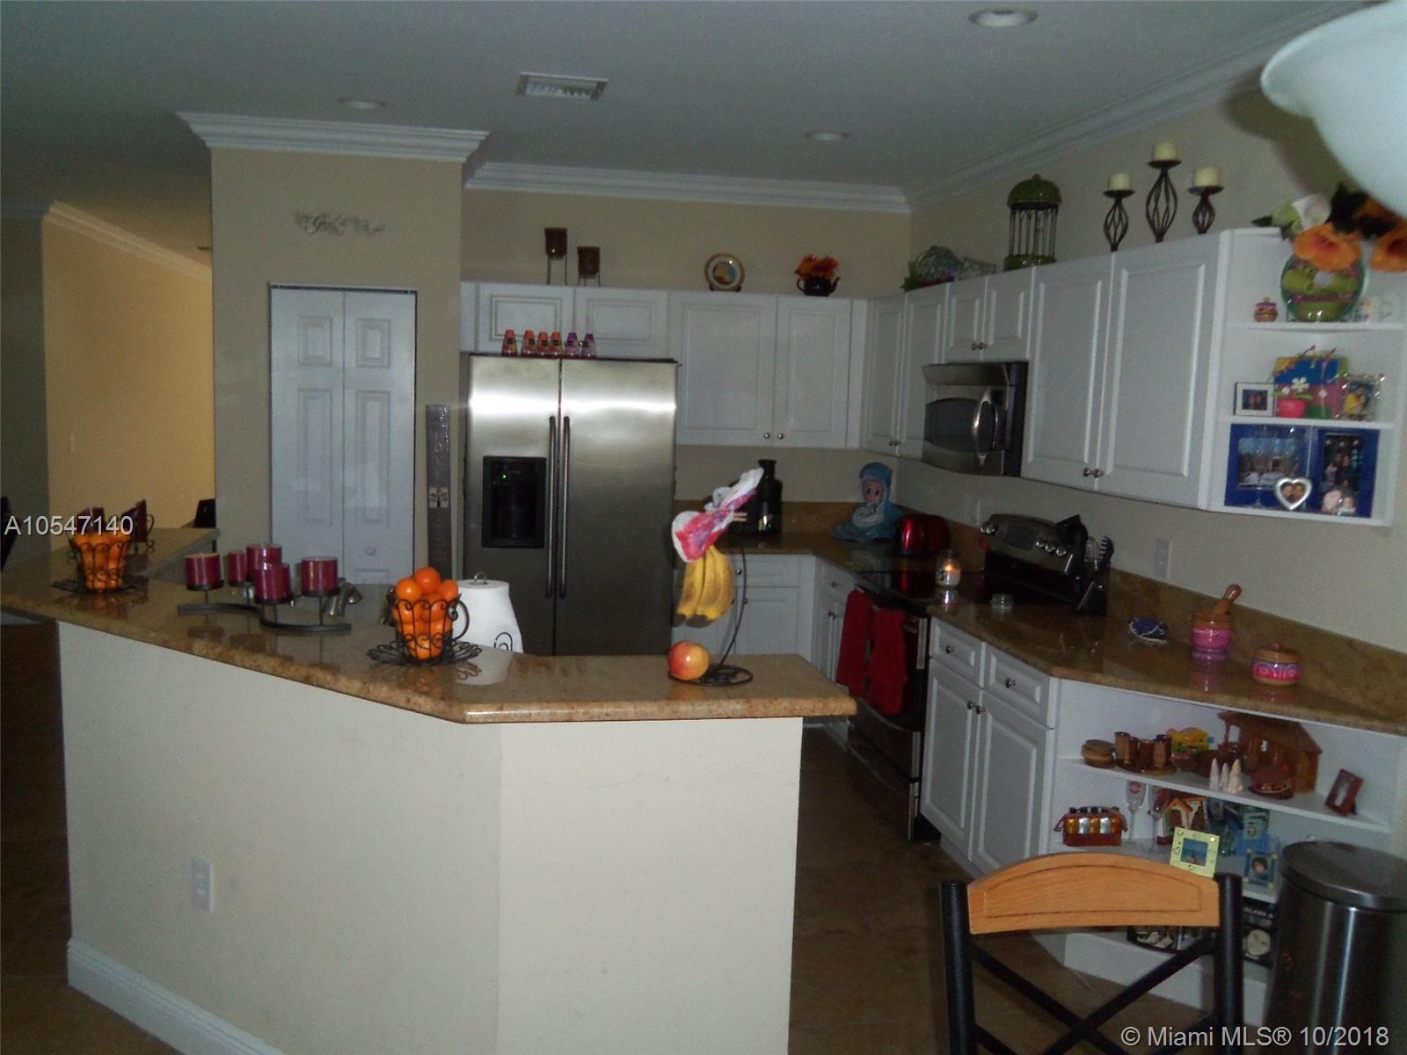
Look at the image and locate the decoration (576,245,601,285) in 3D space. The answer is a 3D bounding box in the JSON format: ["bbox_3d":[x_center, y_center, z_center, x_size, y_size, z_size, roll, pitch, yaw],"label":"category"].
[{"bbox_3d":[-0.573,-1.302,5.713,0.125,0.219,0.125,0,7,-11],"label":"decoration"}]

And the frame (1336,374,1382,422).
[{"bbox_3d":[1.652,-0.319,2.873,0.105,0.108,0.030,7,-1,39],"label":"frame"}]

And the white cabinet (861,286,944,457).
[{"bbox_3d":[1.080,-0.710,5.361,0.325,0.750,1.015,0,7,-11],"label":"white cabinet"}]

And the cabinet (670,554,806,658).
[{"bbox_3d":[0.111,0.510,5.947,0.705,0.840,0.608,0,7,-11],"label":"cabinet"}]

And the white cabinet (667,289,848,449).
[{"bbox_3d":[0.257,-0.814,5.954,0.964,0.759,0.325,0,7,-11],"label":"white cabinet"}]

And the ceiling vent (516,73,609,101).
[{"bbox_3d":[-0.522,-1.600,4.170,0.310,0.020,0.335,0,7,-11],"label":"ceiling vent"}]

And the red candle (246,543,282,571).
[{"bbox_3d":[-1.105,0.091,2.862,0.092,0.090,0.092,0,7,-11],"label":"red candle"}]

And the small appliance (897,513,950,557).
[{"bbox_3d":[1.067,0.039,5.537,0.255,0.190,0.180,0,7,-11],"label":"small appliance"}]

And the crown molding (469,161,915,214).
[{"bbox_3d":[-0.033,-1.750,5.879,2.350,0.112,0.110,0,7,-11],"label":"crown molding"}]

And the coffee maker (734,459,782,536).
[{"bbox_3d":[0.284,-0.147,5.947,0.245,0.405,0.230,0,7,-11],"label":"coffee maker"}]

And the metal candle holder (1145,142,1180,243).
[{"bbox_3d":[1.420,-1.018,3.523,0.100,0.325,0.100,0,7,-11],"label":"metal candle holder"}]

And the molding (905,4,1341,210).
[{"bbox_3d":[1.387,-1.545,4.526,0.100,0.102,3.350,0,7,-11],"label":"molding"}]

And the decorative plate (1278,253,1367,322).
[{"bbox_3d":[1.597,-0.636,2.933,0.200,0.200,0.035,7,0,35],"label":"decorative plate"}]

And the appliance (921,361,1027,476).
[{"bbox_3d":[1.219,-0.442,4.569,0.405,0.420,0.760,0,7,-11],"label":"appliance"}]

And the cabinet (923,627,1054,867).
[{"bbox_3d":[1.228,0.804,3.911,0.619,0.845,0.900,0,7,-11],"label":"cabinet"}]

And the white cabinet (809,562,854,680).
[{"bbox_3d":[0.918,0.620,5.388,0.630,0.876,0.670,0,7,-11],"label":"white cabinet"}]

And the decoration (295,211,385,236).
[{"bbox_3d":[-1.581,-1.323,4.952,0.382,0.103,0.015,0,7,-11],"label":"decoration"}]

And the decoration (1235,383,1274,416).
[{"bbox_3d":[1.491,-0.344,3.079,0.115,0.090,0.030,1,7,-2],"label":"decoration"}]

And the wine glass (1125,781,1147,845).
[{"bbox_3d":[1.265,0.828,3.346,0.063,0.205,0.063,0,7,-11],"label":"wine glass"}]

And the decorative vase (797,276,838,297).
[{"bbox_3d":[0.585,-1.220,5.868,0.205,0.115,0.140,0,7,-11],"label":"decorative vase"}]

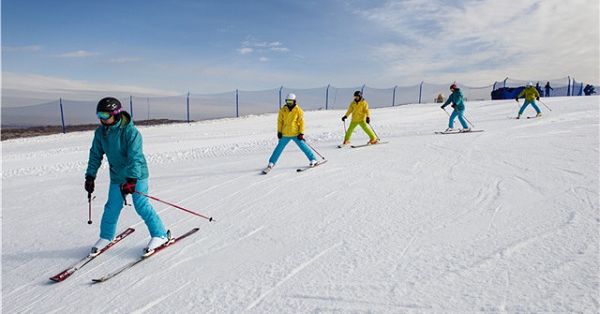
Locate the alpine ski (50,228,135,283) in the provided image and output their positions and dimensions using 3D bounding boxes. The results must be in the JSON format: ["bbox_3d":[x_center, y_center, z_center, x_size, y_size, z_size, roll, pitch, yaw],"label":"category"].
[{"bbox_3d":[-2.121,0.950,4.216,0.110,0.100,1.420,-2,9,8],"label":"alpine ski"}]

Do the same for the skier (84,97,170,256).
[{"bbox_3d":[-1.731,0.189,4.093,0.700,1.590,0.600,3,9,21],"label":"skier"}]

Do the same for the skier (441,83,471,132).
[{"bbox_3d":[5.521,-1.774,14.210,0.850,1.700,0.600,-3,9,-19],"label":"skier"}]

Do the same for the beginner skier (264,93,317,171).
[{"bbox_3d":[-0.198,-0.617,8.902,1.050,1.590,0.600,2,9,14],"label":"beginner skier"}]

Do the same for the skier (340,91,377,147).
[{"bbox_3d":[1.807,-1.239,12.358,0.920,1.590,0.600,5,10,29],"label":"skier"}]

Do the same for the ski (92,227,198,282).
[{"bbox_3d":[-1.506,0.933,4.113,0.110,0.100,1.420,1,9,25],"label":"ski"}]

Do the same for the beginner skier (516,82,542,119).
[{"bbox_3d":[10.821,-2.685,18.838,0.900,1.590,0.600,6,10,33],"label":"beginner skier"}]

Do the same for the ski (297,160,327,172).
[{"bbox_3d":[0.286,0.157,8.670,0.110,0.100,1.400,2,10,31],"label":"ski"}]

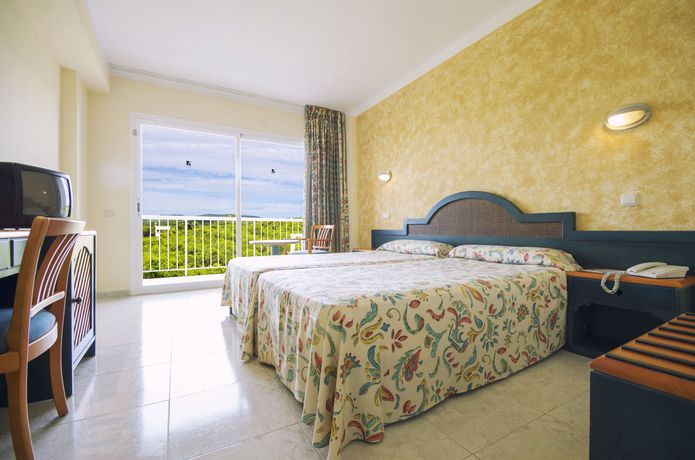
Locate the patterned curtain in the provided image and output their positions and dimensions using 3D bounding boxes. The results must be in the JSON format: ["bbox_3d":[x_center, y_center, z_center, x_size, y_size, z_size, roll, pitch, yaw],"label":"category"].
[{"bbox_3d":[-0.298,-0.542,4.361,0.708,2.546,0.170,0,0,-28],"label":"patterned curtain"}]

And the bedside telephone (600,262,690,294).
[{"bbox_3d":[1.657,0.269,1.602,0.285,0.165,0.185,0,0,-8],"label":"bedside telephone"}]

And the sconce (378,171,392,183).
[{"bbox_3d":[0.514,-0.737,4.009,0.100,0.165,0.225,0,0,-30],"label":"sconce"}]

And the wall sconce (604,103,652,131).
[{"bbox_3d":[1.776,-0.725,1.835,0.100,0.165,0.225,0,0,-30],"label":"wall sconce"}]

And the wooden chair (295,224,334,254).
[{"bbox_3d":[-0.494,0.347,3.951,0.570,0.830,0.550,0,0,-42],"label":"wooden chair"}]

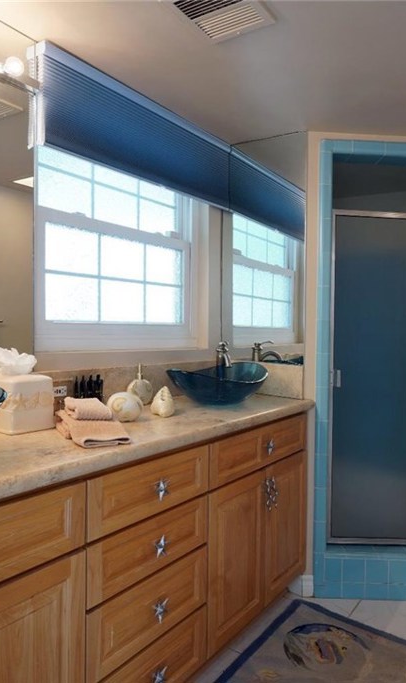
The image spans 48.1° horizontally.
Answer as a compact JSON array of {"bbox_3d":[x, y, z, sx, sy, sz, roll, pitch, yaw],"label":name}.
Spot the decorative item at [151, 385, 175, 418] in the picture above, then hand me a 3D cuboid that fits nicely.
[{"bbox_3d":[-0.141,0.214,1.617,0.078,0.105,0.070,1,1,-6],"label":"decorative item"}]

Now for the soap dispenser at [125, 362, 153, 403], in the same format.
[{"bbox_3d":[-0.263,0.175,1.914,0.105,0.176,0.075,0,1,-30],"label":"soap dispenser"}]

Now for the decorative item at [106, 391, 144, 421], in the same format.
[{"bbox_3d":[-0.264,0.220,1.564,0.116,0.096,0.100,1,1,-9],"label":"decorative item"}]

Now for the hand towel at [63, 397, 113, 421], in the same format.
[{"bbox_3d":[-0.341,0.196,1.350,0.115,0.048,0.165,0,1,-22],"label":"hand towel"}]

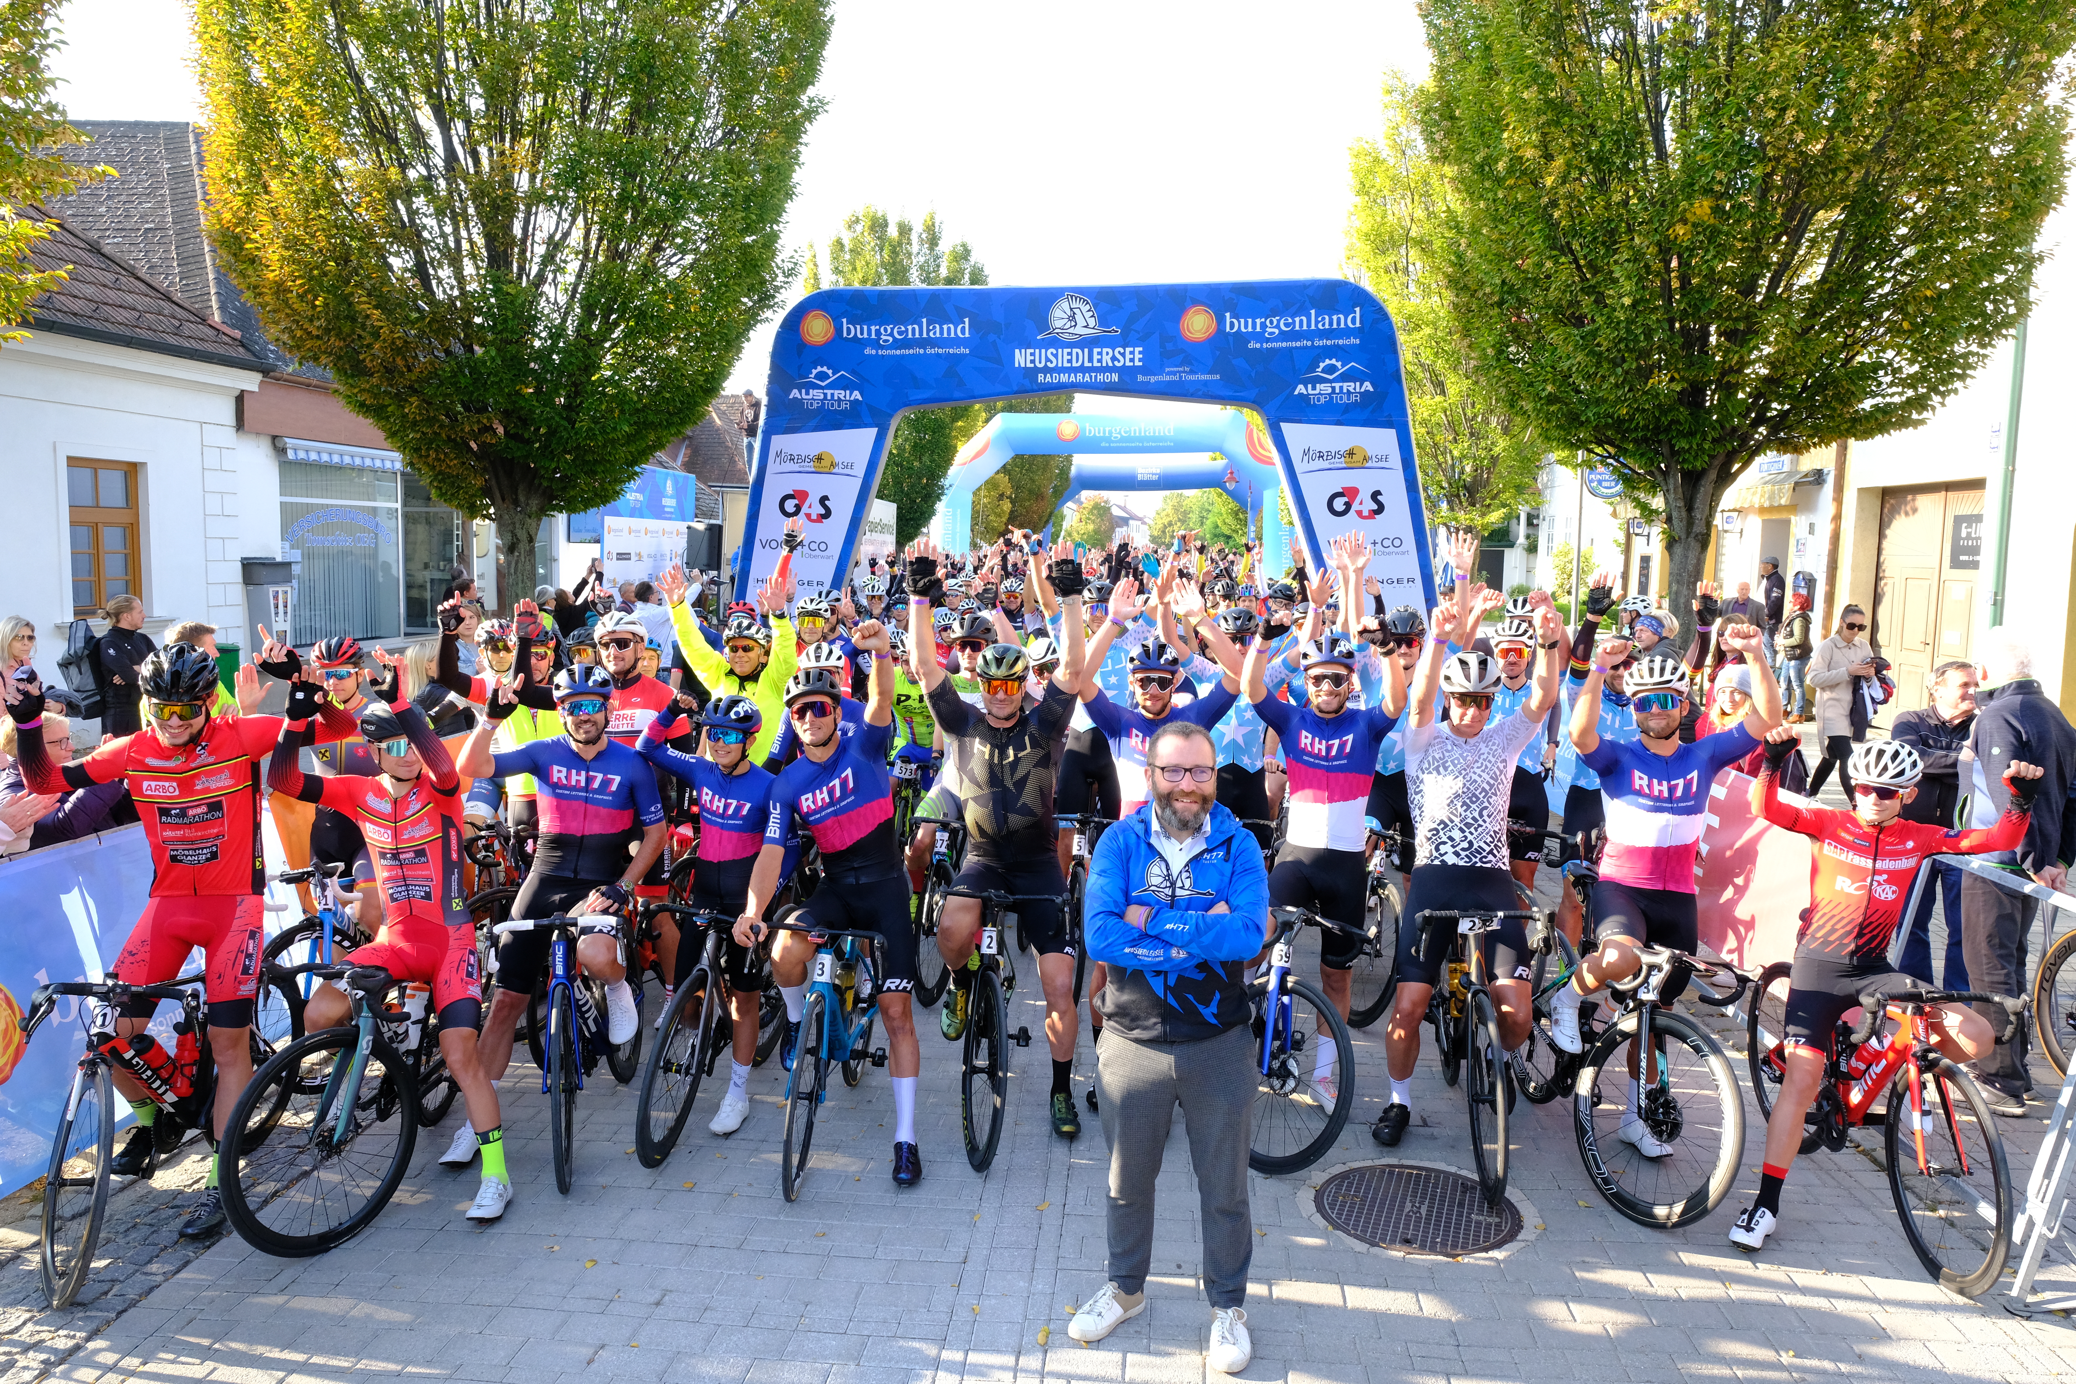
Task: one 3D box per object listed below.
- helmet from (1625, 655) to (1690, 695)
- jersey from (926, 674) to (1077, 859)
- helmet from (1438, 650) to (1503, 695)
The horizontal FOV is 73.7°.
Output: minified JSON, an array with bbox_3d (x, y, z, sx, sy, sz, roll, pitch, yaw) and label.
[{"bbox_3d":[2.128,-0.056,4.760,0.215,0.158,0.280,4,7,33],"label":"helmet"},{"bbox_3d":[-0.147,0.289,5.329,0.570,0.710,0.330,0,6,0],"label":"jersey"},{"bbox_3d":[1.546,-0.070,4.940,0.220,0.180,0.290,1,14,10],"label":"helmet"}]

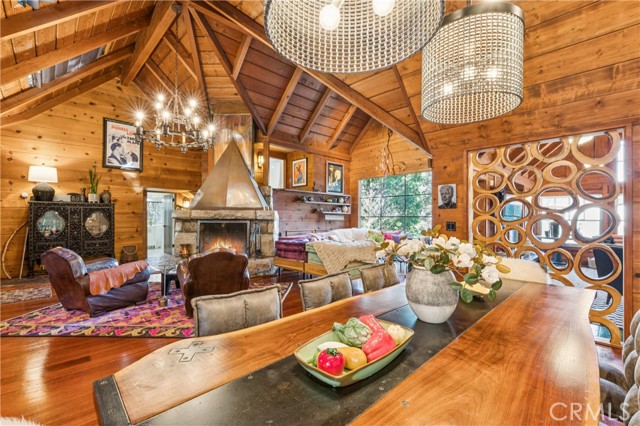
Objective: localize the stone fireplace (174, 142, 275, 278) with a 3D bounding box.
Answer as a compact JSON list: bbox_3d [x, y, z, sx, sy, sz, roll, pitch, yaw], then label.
[{"bbox_3d":[-2.120,-0.130,6.620,2.220,3.060,1.000,0,0,1],"label":"stone fireplace"}]

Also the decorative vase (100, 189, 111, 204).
[{"bbox_3d":[-5.590,-0.435,7.410,0.200,0.350,0.200,0,0,-44],"label":"decorative vase"}]

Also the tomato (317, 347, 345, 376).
[{"bbox_3d":[0.034,0.472,0.895,0.085,0.080,0.085,0,0,0],"label":"tomato"}]

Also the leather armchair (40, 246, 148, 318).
[{"bbox_3d":[-3.310,0.940,4.250,0.870,0.900,1.000,0,0,25],"label":"leather armchair"}]

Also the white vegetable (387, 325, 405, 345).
[{"bbox_3d":[0.303,0.482,1.115,0.073,0.068,0.073,0,0,0],"label":"white vegetable"}]

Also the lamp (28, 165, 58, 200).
[{"bbox_3d":[-5.730,-0.633,5.900,0.440,0.760,0.440,0,0,-44],"label":"lamp"}]

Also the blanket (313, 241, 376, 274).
[{"bbox_3d":[0.470,0.800,5.200,1.220,0.560,0.500,0,0,44],"label":"blanket"}]

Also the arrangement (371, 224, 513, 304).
[{"bbox_3d":[0.710,0.285,1.690,0.700,0.430,0.520,0,0,22],"label":"arrangement"}]

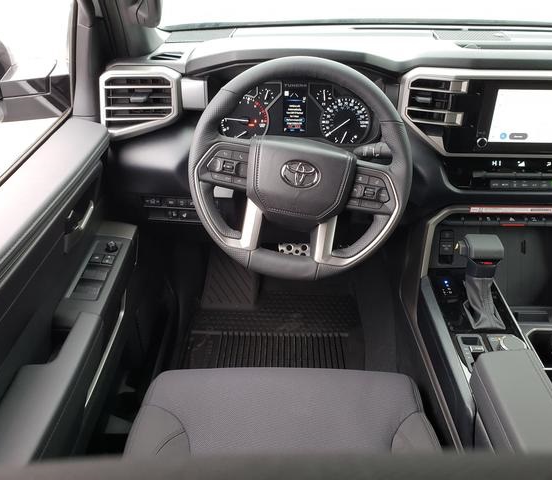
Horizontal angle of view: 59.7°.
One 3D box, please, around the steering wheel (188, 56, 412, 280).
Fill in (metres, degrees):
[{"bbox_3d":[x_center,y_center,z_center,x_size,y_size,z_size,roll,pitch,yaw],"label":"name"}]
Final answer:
[{"bbox_3d":[0.044,-0.127,0.855,0.387,0.382,0.105,10,3,-2],"label":"steering wheel"}]

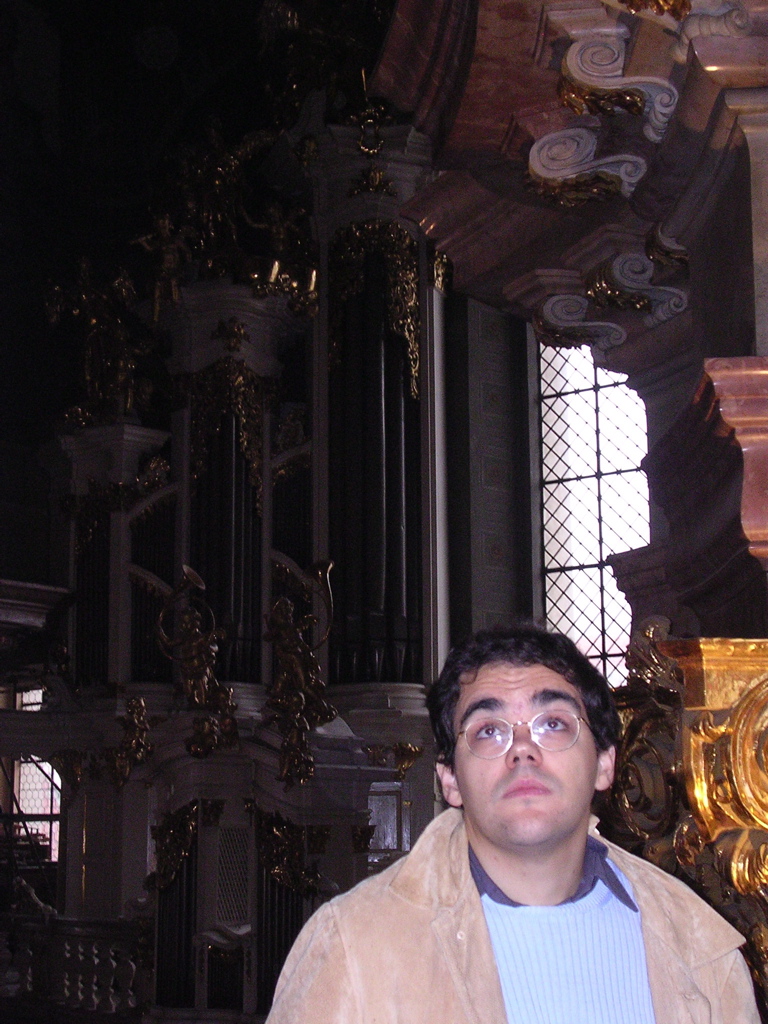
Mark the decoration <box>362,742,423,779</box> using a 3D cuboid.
[{"bbox_3d":[0.082,2.479,17.700,0.580,0.360,0.320,0,-10,-5],"label":"decoration"}]

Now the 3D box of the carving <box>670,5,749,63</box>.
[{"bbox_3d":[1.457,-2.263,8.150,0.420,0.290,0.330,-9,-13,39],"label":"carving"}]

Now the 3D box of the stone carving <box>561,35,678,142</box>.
[{"bbox_3d":[1.211,-2.189,9.200,0.580,0.390,0.450,-1,-10,3],"label":"stone carving"}]

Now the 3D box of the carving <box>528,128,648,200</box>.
[{"bbox_3d":[1.161,-1.972,10.100,0.590,0.350,0.380,-3,-10,13],"label":"carving"}]

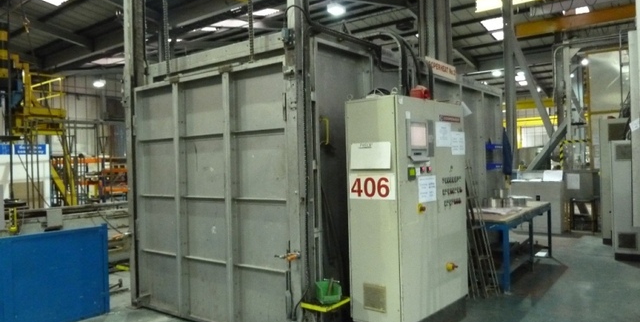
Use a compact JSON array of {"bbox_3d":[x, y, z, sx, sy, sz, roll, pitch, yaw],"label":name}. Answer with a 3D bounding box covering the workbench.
[{"bbox_3d":[2.453,1.048,6.186,0.720,0.810,2.260,-1,0,38],"label":"workbench"}]

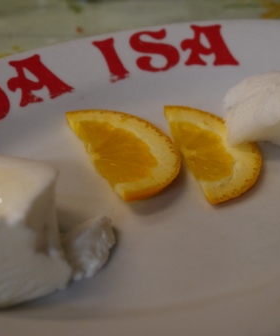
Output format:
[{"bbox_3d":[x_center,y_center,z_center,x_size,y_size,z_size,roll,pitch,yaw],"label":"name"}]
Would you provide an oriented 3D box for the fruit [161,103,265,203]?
[{"bbox_3d":[0.040,-0.008,0.333,0.036,0.009,0.080,-5,37,-12],"label":"fruit"}]

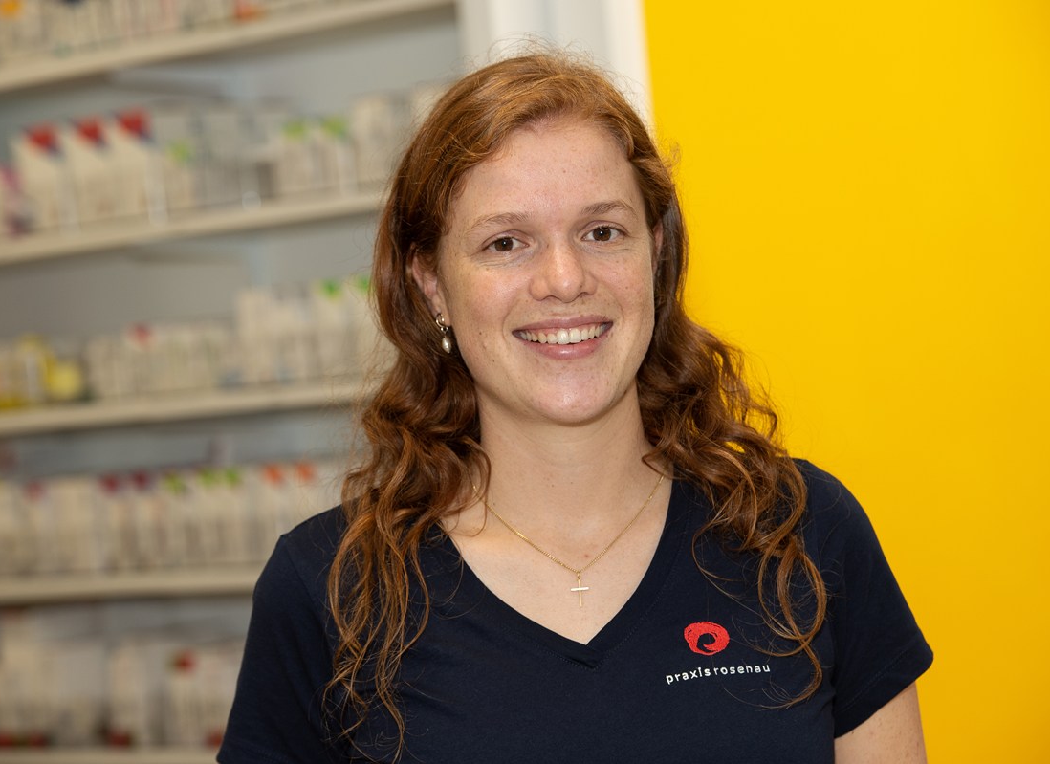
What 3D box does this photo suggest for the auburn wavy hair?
[{"bbox_3d":[0.024,0.011,2.550,0.312,0.443,0.240,-5,0,-7],"label":"auburn wavy hair"}]

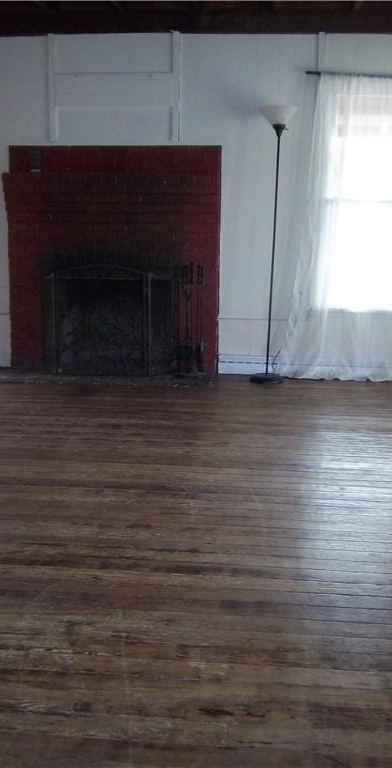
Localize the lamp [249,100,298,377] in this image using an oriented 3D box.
[{"bbox_3d":[0.527,-0.946,5.733,0.260,1.886,0.260,2,13,5],"label":"lamp"}]

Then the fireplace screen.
[{"bbox_3d":[-0.624,-0.472,5.977,0.940,0.820,0.240,2,13,5],"label":"fireplace screen"}]

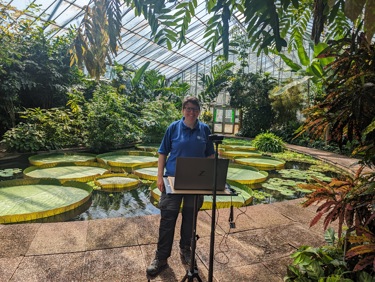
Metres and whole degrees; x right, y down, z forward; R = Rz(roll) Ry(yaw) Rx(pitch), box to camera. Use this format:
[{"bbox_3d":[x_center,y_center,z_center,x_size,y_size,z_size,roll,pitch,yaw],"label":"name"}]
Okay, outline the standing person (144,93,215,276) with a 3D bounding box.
[{"bbox_3d":[-0.048,0.410,2.469,0.580,1.650,0.470,2,5,-8],"label":"standing person"}]

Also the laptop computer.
[{"bbox_3d":[0.088,0.227,1.942,0.360,0.245,0.285,2,5,-5],"label":"laptop computer"}]

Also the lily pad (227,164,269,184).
[{"bbox_3d":[1.081,0.906,7.210,2.150,0.140,2.150,2,5,0],"label":"lily pad"}]

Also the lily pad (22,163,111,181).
[{"bbox_3d":[-2.957,0.789,6.563,2.020,0.140,2.020,2,5,0],"label":"lily pad"}]

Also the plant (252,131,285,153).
[{"bbox_3d":[4.103,0.014,13.040,1.600,1.000,1.500,2,5,0],"label":"plant"}]

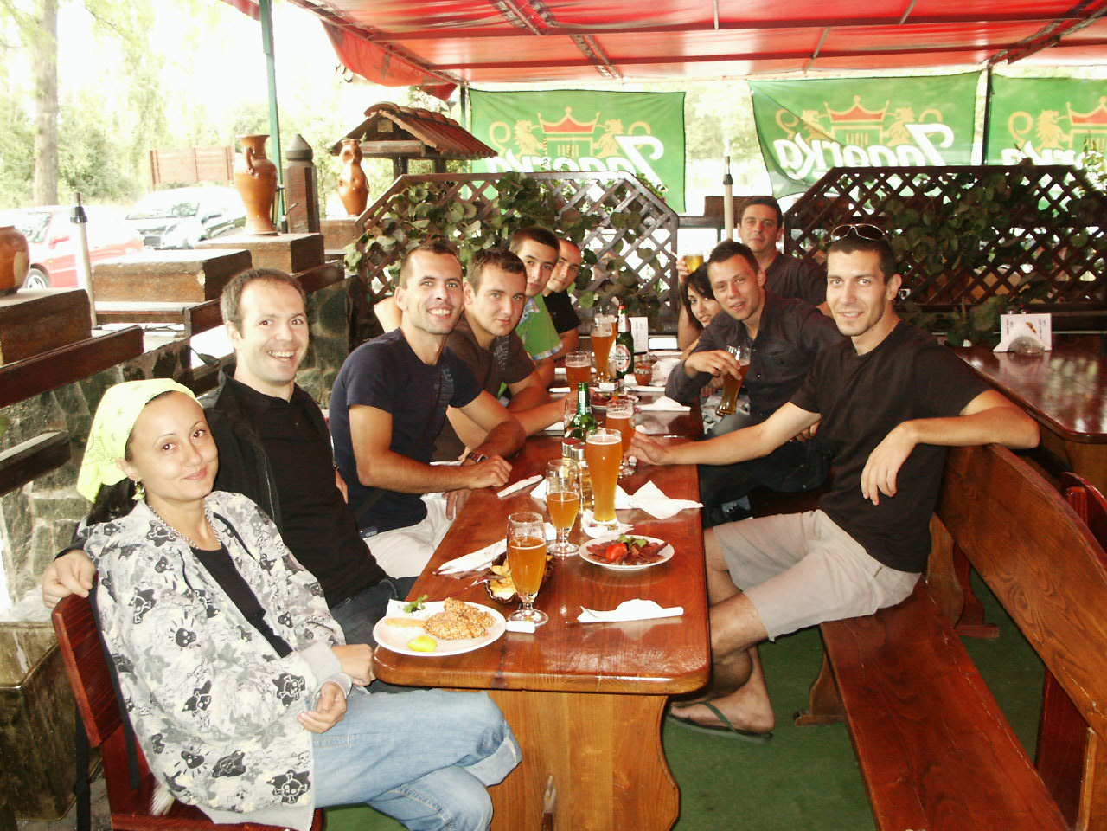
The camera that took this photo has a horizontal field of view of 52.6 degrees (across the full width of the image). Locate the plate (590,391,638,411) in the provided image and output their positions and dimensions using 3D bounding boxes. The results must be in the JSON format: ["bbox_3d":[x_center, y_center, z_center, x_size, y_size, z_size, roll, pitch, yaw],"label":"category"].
[{"bbox_3d":[0.201,-0.063,3.905,0.205,0.040,0.205,-1,13,0],"label":"plate"}]

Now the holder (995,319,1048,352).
[{"bbox_3d":[2.013,-0.334,4.800,0.190,0.140,0.065,4,14,25],"label":"holder"}]

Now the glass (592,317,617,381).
[{"bbox_3d":[0.186,-0.239,4.206,0.083,0.222,0.083,-1,13,0],"label":"glass"}]

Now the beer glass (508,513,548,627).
[{"bbox_3d":[-0.050,0.286,2.097,0.077,0.198,0.077,0,12,6],"label":"beer glass"}]

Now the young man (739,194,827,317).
[{"bbox_3d":[0.846,-0.221,4.827,0.560,1.390,0.720,10,17,39],"label":"young man"}]

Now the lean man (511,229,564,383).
[{"bbox_3d":[-0.090,0.000,4.053,0.750,1.340,0.520,6,15,27],"label":"lean man"}]

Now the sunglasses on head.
[{"bbox_3d":[0.739,-0.406,2.648,0.146,0.048,0.140,7,-15,35],"label":"sunglasses on head"}]

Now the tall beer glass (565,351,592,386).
[{"bbox_3d":[0.084,-0.089,3.705,0.083,0.232,0.083,0,12,6],"label":"tall beer glass"}]

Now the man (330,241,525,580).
[{"bbox_3d":[-0.296,0.244,2.990,0.780,1.350,0.550,8,16,33],"label":"man"}]

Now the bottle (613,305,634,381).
[{"bbox_3d":[0.266,-0.269,4.148,0.068,0.270,0.068,-1,13,0],"label":"bottle"}]

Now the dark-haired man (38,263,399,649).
[{"bbox_3d":[-0.526,0.434,2.186,0.850,1.400,0.820,5,14,29],"label":"dark-haired man"}]

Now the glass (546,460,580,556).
[{"bbox_3d":[0.021,0.197,2.450,0.073,0.193,0.073,-1,13,0],"label":"glass"}]

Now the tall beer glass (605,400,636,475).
[{"bbox_3d":[0.189,0.059,3.097,0.083,0.200,0.083,0,12,6],"label":"tall beer glass"}]

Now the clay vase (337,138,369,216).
[{"bbox_3d":[-1.151,-1.353,6.354,0.178,0.425,0.175,0,12,6],"label":"clay vase"}]

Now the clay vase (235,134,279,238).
[{"bbox_3d":[-1.289,-0.990,4.805,0.195,0.420,0.190,0,12,6],"label":"clay vase"}]

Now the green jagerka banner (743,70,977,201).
[{"bbox_3d":[1.889,-1.689,6.800,1.400,0.800,0.080,0,12,8],"label":"green jagerka banner"}]

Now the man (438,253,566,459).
[{"bbox_3d":[-0.177,0.167,3.404,0.780,1.310,0.540,8,16,33],"label":"man"}]

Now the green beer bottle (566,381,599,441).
[{"bbox_3d":[0.074,0.050,2.932,0.069,0.262,0.069,-1,13,0],"label":"green beer bottle"}]

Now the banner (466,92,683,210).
[{"bbox_3d":[0.149,-1.652,7.000,1.360,0.770,0.030,0,13,3],"label":"banner"}]

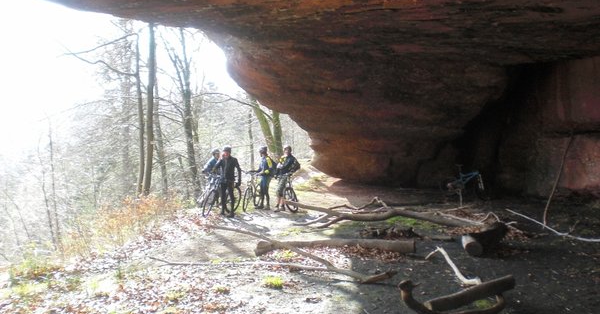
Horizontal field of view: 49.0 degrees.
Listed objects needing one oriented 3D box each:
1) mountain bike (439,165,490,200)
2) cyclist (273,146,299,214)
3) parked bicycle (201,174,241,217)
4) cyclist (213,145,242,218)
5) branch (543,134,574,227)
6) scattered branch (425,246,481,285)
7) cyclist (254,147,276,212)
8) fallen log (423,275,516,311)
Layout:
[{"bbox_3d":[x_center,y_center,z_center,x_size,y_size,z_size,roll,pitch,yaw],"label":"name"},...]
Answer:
[{"bbox_3d":[4.874,0.722,19.400,1.720,1.040,0.620,0,0,26],"label":"mountain bike"},{"bbox_3d":[-0.336,0.591,17.700,0.580,1.770,0.550,0,0,-34],"label":"cyclist"},{"bbox_3d":[-1.978,0.989,16.700,0.620,1.040,1.740,0,0,35],"label":"parked bicycle"},{"bbox_3d":[-1.793,0.610,16.400,0.680,1.780,0.450,0,0,18],"label":"cyclist"},{"bbox_3d":[5.689,0.493,14.400,0.200,2.580,0.150,29,-28,0],"label":"branch"},{"bbox_3d":[2.060,1.450,9.150,0.450,0.180,2.300,0,0,0],"label":"scattered branch"},{"bbox_3d":[-0.986,0.597,18.300,0.600,1.770,0.520,0,0,-18],"label":"cyclist"},{"bbox_3d":[1.754,1.390,6.675,1.270,0.140,0.140,-5,3,-32],"label":"fallen log"}]

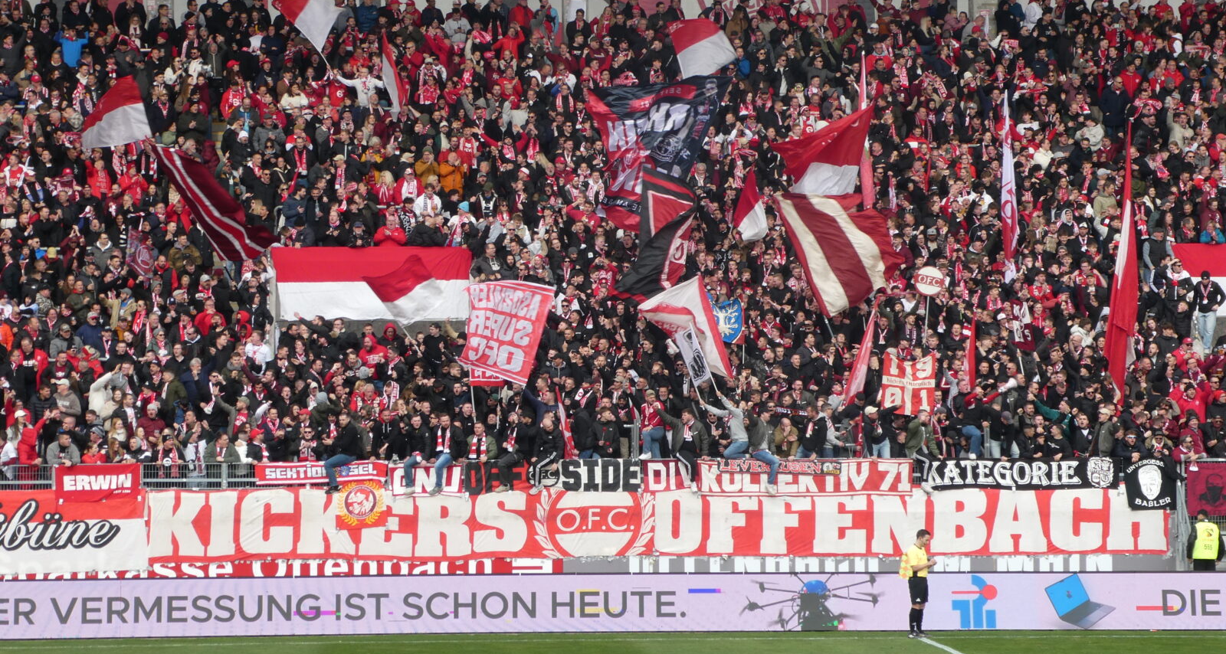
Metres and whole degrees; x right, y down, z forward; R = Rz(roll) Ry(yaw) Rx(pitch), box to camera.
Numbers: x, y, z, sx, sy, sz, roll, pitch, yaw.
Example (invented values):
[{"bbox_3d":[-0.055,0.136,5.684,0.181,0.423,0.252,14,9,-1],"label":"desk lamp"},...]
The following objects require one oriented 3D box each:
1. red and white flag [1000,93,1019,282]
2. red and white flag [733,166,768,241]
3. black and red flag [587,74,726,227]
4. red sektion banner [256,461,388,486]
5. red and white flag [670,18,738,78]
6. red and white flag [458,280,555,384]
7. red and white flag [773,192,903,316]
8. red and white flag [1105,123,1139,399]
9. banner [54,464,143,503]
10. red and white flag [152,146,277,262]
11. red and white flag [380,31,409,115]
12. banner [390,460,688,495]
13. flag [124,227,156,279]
[{"bbox_3d":[7.747,-2.719,93.300,0.374,3.738,0.500,0,-1,-3],"label":"red and white flag"},{"bbox_3d":[2.740,-2.463,95.300,0.725,1.546,0.500,0,-1,-3],"label":"red and white flag"},{"bbox_3d":[0.839,-3.363,92.000,2.700,3.000,0.700,0,-1,-3],"label":"black and red flag"},{"bbox_3d":[-5.398,2.717,88.638,2.433,0.444,0.050,0,-1,-3],"label":"red sektion banner"},{"bbox_3d":[1.911,-5.907,101.500,1.484,1.301,0.500,0,-1,-3],"label":"red and white flag"},{"bbox_3d":[-2.016,0.118,90.661,1.834,1.998,0.500,0,-1,-3],"label":"red and white flag"},{"bbox_3d":[4.404,-1.424,93.545,2.530,2.417,0.800,0,-1,-3],"label":"red and white flag"},{"bbox_3d":[9.499,-1.234,89.300,0.608,5.170,0.400,0,-1,-3],"label":"red and white flag"},{"bbox_3d":[-9.294,2.815,86.200,1.545,0.691,0.050,0,-1,-3],"label":"banner"},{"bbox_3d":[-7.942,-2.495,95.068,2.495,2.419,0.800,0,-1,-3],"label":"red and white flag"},{"bbox_3d":[-4.571,-5.314,100.300,0.603,1.768,0.500,0,-1,-3],"label":"red and white flag"},{"bbox_3d":[-1.311,2.735,86.700,5.488,0.625,0.060,0,-1,-3],"label":"banner"},{"bbox_3d":[-9.332,-1.455,94.300,0.623,1.001,0.200,0,-1,-3],"label":"flag"}]

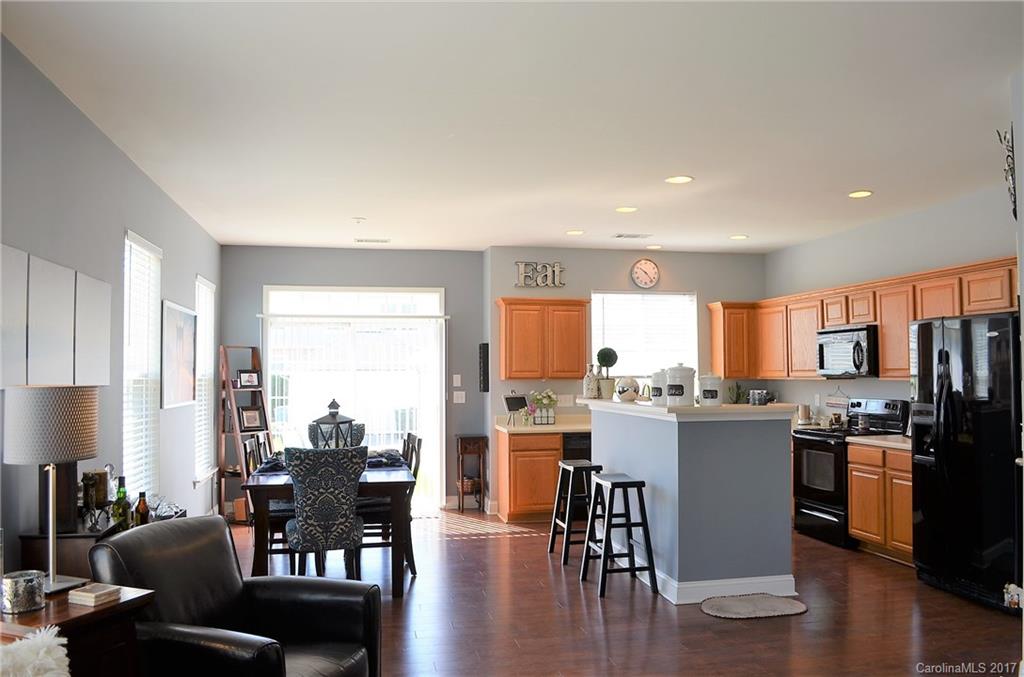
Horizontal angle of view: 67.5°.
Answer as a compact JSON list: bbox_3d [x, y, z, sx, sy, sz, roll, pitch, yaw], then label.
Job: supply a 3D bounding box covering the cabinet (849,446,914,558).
[{"bbox_3d":[3.111,1.252,5.851,0.580,0.875,0.900,0,-3,-12],"label":"cabinet"}]

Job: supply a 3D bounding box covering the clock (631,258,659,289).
[{"bbox_3d":[1.447,-0.694,8.243,0.315,0.310,0.050,0,-3,-12],"label":"clock"}]

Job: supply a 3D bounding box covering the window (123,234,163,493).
[{"bbox_3d":[-2.381,0.238,4.969,0.080,1.750,0.880,0,-2,-12],"label":"window"}]

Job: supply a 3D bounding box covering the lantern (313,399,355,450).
[{"bbox_3d":[-1.289,0.690,5.569,0.227,0.483,0.227,-2,-3,27],"label":"lantern"}]

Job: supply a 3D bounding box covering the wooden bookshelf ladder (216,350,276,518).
[{"bbox_3d":[-2.476,0.938,7.436,0.460,1.720,0.480,-2,-3,33],"label":"wooden bookshelf ladder"}]

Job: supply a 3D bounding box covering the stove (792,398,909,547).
[{"bbox_3d":[2.905,1.137,6.592,0.670,1.180,0.760,0,-2,-12],"label":"stove"}]

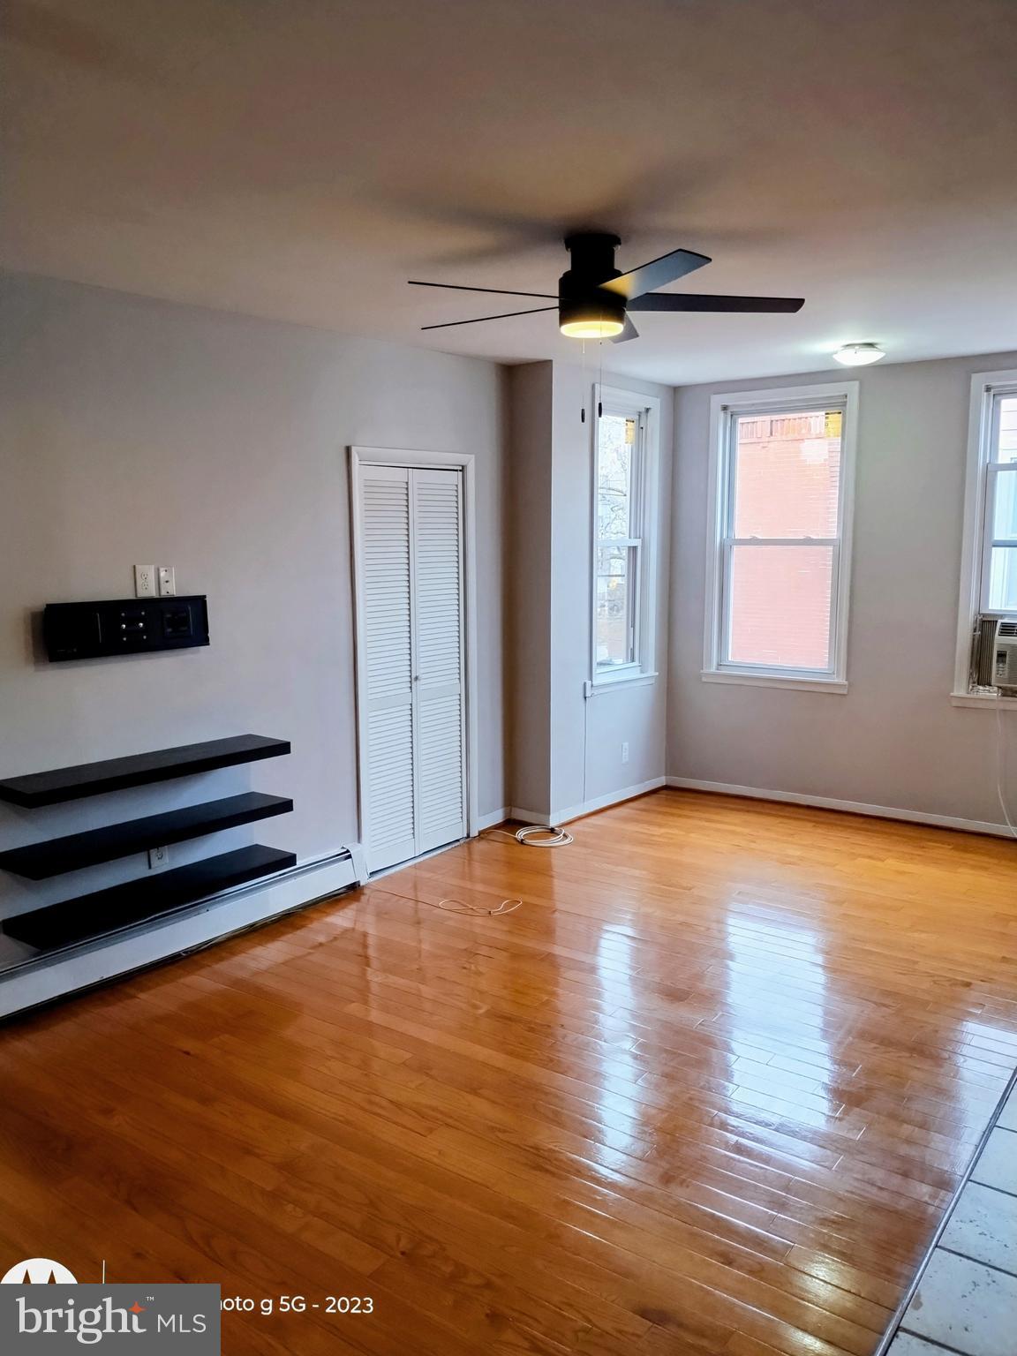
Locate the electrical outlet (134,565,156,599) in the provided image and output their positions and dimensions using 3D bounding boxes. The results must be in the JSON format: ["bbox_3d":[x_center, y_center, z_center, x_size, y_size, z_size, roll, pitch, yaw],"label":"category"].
[{"bbox_3d":[-1.428,-0.380,3.857,0.009,0.124,0.080,7,11,38],"label":"electrical outlet"}]

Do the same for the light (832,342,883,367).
[{"bbox_3d":[1.769,-1.619,4.932,0.275,0.100,0.275,3,9,19],"label":"light"}]

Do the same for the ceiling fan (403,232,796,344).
[{"bbox_3d":[0.227,-1.225,3.056,1.250,0.300,1.290,-7,11,-36],"label":"ceiling fan"}]

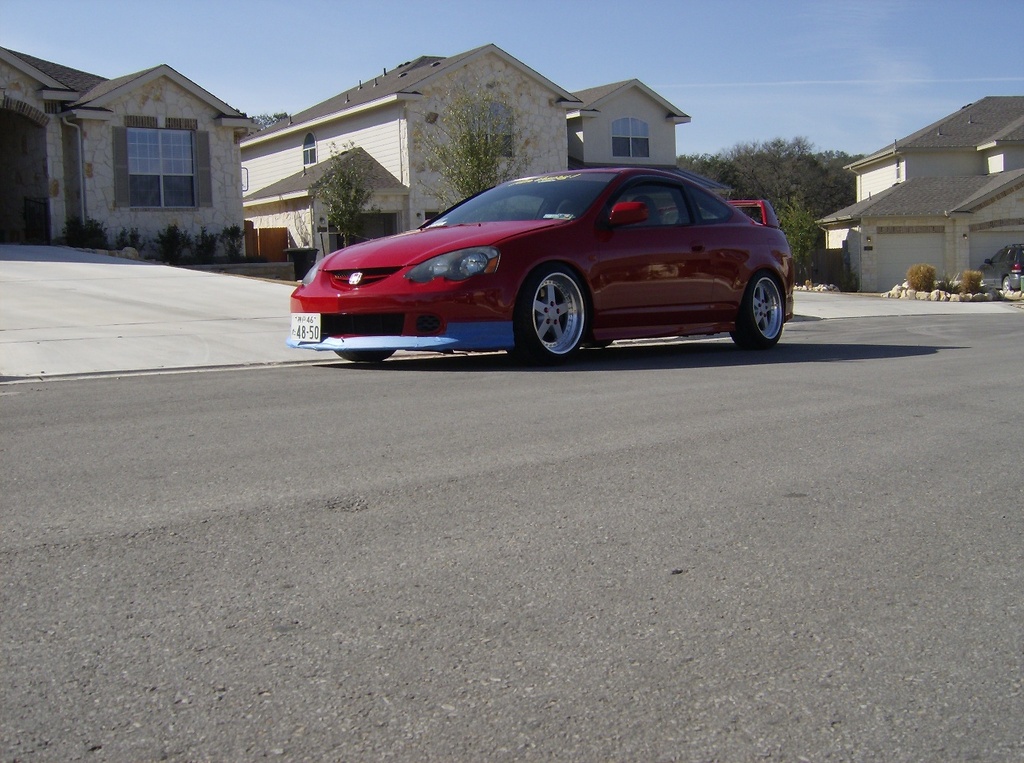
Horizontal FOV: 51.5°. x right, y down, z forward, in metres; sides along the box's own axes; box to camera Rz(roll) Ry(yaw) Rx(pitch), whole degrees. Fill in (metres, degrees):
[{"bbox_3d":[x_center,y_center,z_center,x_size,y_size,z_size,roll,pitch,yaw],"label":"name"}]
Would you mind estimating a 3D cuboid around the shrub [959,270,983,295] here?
[{"bbox_3d":[14.920,-3.205,34.500,0.720,0.800,0.720,0,3,23],"label":"shrub"}]

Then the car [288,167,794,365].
[{"bbox_3d":[0.493,-0.874,7.895,1.760,1.360,4.400,1,4,42],"label":"car"}]

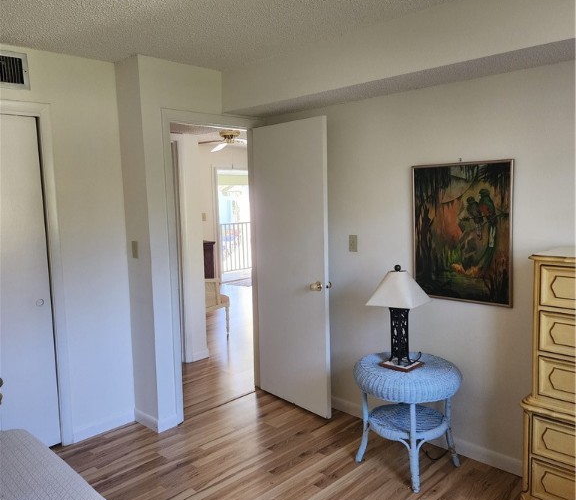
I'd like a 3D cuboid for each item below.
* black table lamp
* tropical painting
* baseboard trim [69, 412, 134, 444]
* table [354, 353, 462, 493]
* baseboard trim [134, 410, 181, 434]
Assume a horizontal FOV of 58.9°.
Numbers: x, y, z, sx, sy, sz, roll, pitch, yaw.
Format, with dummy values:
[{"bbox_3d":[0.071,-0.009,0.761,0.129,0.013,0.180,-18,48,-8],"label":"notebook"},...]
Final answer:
[{"bbox_3d":[0.629,0.372,2.855,0.270,0.575,0.270,4,8,40],"label":"black table lamp"},{"bbox_3d":[0.969,-0.093,2.865,0.593,0.785,0.030,4,8,44],"label":"tropical painting"},{"bbox_3d":[-1.215,1.174,3.399,0.018,0.087,0.430,4,8,44],"label":"baseboard trim"},{"bbox_3d":[0.673,0.930,2.889,0.595,0.582,0.595,-1,6,0],"label":"table"},{"bbox_3d":[-0.896,1.155,3.507,0.275,0.087,0.165,4,8,44],"label":"baseboard trim"}]

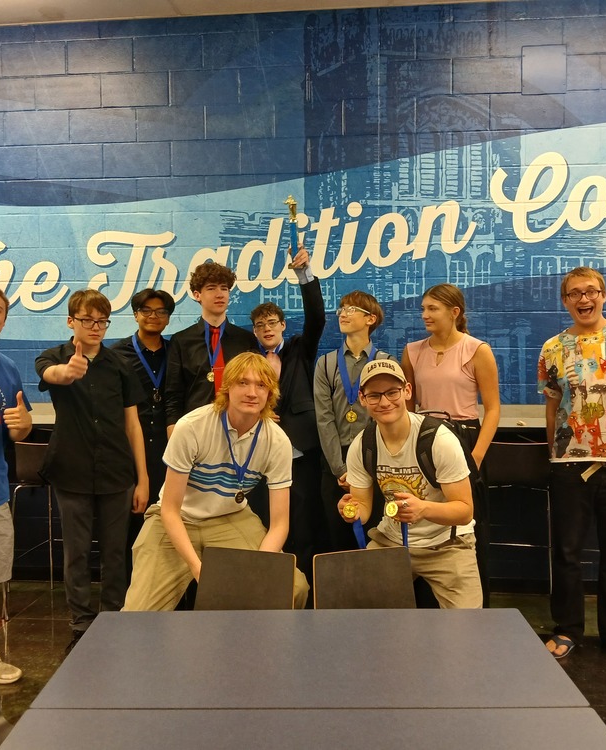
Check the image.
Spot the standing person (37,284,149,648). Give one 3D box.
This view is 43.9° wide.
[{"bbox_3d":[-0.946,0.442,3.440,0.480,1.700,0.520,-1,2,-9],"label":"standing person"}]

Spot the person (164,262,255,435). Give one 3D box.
[{"bbox_3d":[-0.435,0.382,3.530,0.480,1.810,0.320,0,2,-3],"label":"person"}]

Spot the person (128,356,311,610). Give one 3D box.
[{"bbox_3d":[-0.349,0.609,3.030,0.700,1.390,0.600,0,2,-6],"label":"person"}]

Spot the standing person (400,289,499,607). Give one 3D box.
[{"bbox_3d":[0.689,0.432,3.530,0.470,1.700,0.330,0,2,14],"label":"standing person"}]

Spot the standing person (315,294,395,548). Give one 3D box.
[{"bbox_3d":[0.249,0.436,3.630,0.430,1.690,0.320,0,2,6],"label":"standing person"}]

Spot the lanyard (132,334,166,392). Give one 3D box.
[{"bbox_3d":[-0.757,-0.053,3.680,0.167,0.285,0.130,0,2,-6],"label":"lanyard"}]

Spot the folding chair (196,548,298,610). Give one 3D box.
[{"bbox_3d":[-0.225,0.940,2.093,0.450,0.790,0.510,0,2,16],"label":"folding chair"}]

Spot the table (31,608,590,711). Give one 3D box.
[{"bbox_3d":[0.016,0.979,1.695,1.054,0.737,0.533,0,2,0],"label":"table"}]

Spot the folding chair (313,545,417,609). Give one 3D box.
[{"bbox_3d":[0.246,0.938,2.093,0.450,0.790,0.510,-1,2,-16],"label":"folding chair"}]

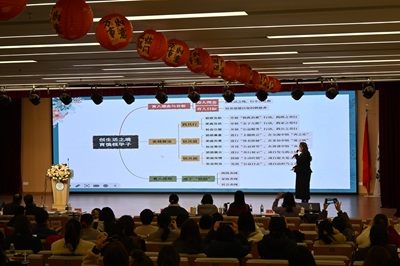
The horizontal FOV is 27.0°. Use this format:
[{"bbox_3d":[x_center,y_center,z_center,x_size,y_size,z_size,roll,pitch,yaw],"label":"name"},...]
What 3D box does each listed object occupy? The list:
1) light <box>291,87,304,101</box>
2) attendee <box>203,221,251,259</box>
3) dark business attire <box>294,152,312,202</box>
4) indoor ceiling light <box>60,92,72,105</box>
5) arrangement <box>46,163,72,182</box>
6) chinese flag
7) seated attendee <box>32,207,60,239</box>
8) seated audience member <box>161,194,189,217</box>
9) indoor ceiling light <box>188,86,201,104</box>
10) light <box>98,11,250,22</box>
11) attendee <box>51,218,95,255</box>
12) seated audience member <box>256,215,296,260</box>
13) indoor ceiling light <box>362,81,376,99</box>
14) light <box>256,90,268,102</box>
[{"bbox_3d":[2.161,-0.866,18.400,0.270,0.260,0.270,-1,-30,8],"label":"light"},{"bbox_3d":[0.359,1.663,9.821,0.550,1.300,0.750,-1,0,11],"label":"attendee"},{"bbox_3d":[2.835,1.182,22.939,0.520,1.370,0.460,-1,1,13],"label":"dark business attire"},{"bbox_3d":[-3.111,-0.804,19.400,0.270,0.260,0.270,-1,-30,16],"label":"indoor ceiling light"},{"bbox_3d":[-3.693,1.058,21.852,0.590,0.480,0.460,-1,1,13],"label":"arrangement"},{"bbox_3d":[4.972,0.653,24.728,0.280,2.350,0.220,-1,1,13],"label":"chinese flag"},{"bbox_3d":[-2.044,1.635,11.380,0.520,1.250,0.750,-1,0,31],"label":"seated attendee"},{"bbox_3d":[-0.373,1.659,14.153,0.500,1.280,0.750,-1,0,11],"label":"seated audience member"},{"bbox_3d":[-0.139,-0.991,21.773,0.290,0.430,0.320,-1,1,13],"label":"indoor ceiling light"},{"bbox_3d":[-0.425,-1.143,8.107,1.800,0.060,0.250,-1,1,13],"label":"light"},{"bbox_3d":[-1.467,1.678,10.192,0.520,1.300,0.750,-1,0,11],"label":"attendee"},{"bbox_3d":[0.919,1.621,9.707,0.520,1.320,0.750,-1,0,11],"label":"seated audience member"},{"bbox_3d":[4.225,-1.053,20.768,0.330,0.430,0.340,-1,1,13],"label":"indoor ceiling light"},{"bbox_3d":[1.609,-1.009,21.370,0.290,0.430,0.320,-1,1,13],"label":"light"}]

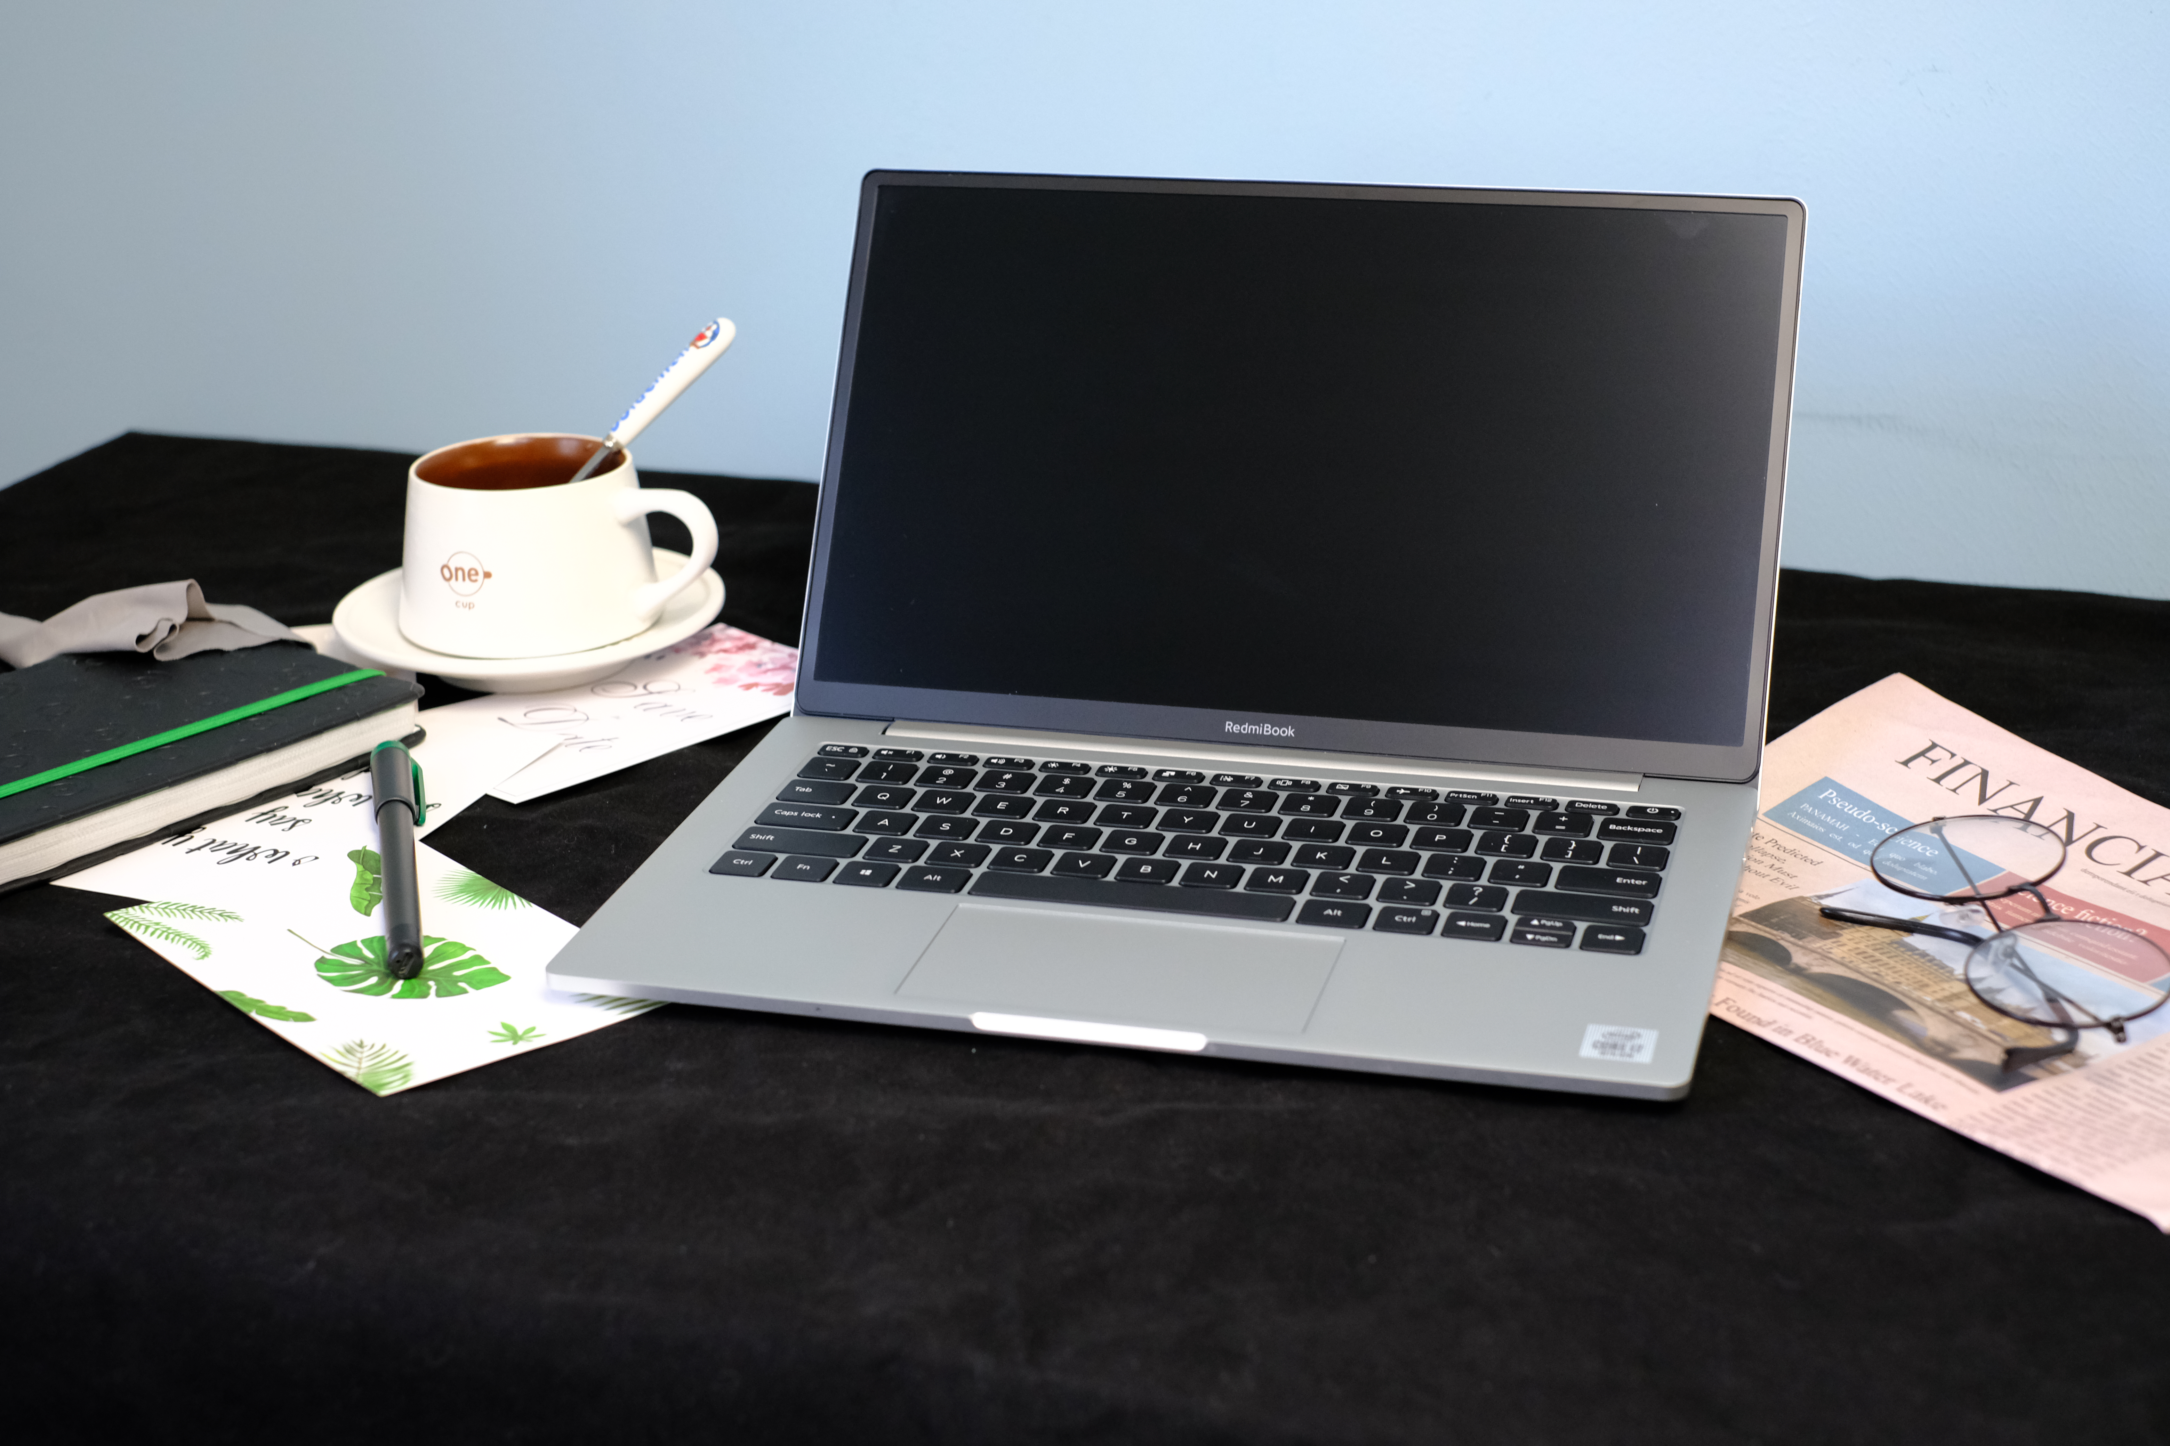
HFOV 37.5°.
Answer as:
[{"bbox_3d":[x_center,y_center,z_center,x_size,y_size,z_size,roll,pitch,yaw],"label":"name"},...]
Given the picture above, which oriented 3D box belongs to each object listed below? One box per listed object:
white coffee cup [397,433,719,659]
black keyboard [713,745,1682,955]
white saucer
[{"bbox_3d":[-0.182,-0.060,1.109,0.119,0.061,0.092,7,23,17],"label":"white coffee cup"},{"bbox_3d":[0.033,0.035,0.925,0.266,0.006,0.095,4,23,16],"label":"black keyboard"},{"bbox_3d":[-0.194,-0.032,1.123,0.138,0.021,0.138,-1,22,0],"label":"white saucer"}]

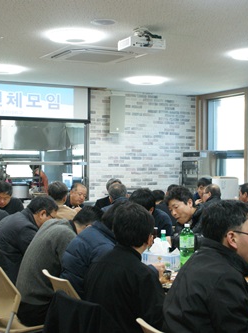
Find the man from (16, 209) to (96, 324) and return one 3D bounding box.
[{"bbox_3d":[-0.440,0.806,3.940,0.800,1.110,0.550,0,0,-28],"label":"man"}]

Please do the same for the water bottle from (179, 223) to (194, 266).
[{"bbox_3d":[0.400,0.515,3.930,0.090,0.305,0.090,0,0,0],"label":"water bottle"}]

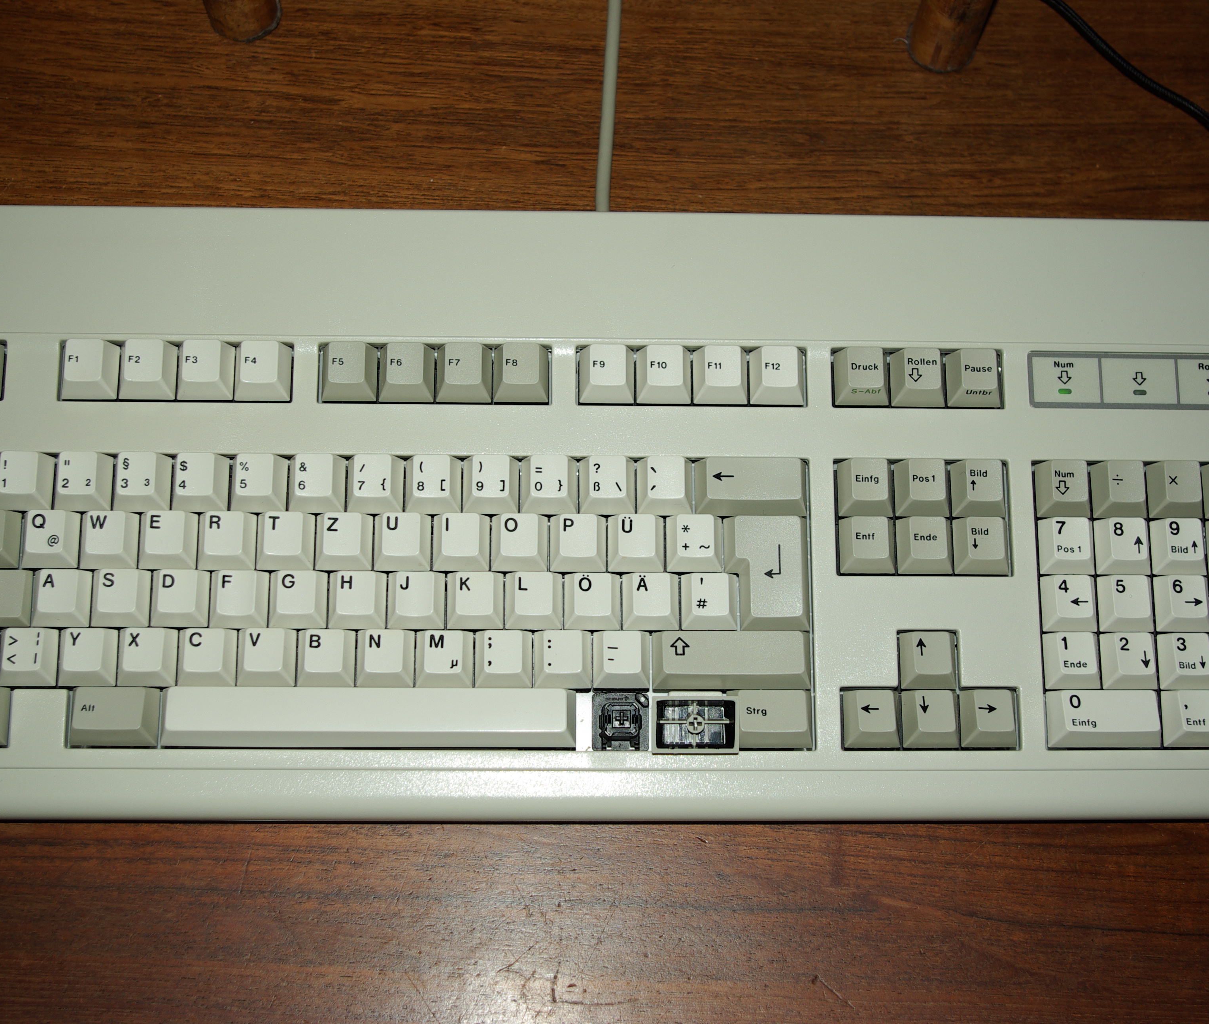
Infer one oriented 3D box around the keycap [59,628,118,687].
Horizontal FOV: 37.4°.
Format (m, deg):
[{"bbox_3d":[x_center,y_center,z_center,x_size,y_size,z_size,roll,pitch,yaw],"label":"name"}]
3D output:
[{"bbox_3d":[-0.166,0.046,0.571,0.018,0.008,0.018,0,79,-2],"label":"keycap"}]

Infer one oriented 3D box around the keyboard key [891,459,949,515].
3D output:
[{"bbox_3d":[0.106,-0.008,0.591,0.018,0.009,0.018,0,79,-2],"label":"keyboard key"}]

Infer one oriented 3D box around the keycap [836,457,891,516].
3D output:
[{"bbox_3d":[0.087,-0.008,0.592,0.018,0.009,0.018,0,79,-2],"label":"keycap"}]

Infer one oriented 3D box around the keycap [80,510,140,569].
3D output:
[{"bbox_3d":[-0.161,0.009,0.579,0.018,0.008,0.018,0,79,-2],"label":"keycap"}]

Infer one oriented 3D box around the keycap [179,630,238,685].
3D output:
[{"bbox_3d":[-0.127,0.046,0.572,0.018,0.008,0.018,0,79,-2],"label":"keycap"}]

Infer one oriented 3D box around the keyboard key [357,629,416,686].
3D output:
[{"bbox_3d":[-0.070,0.047,0.574,0.018,0.008,0.018,0,79,-2],"label":"keyboard key"}]

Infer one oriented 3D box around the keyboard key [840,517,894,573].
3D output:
[{"bbox_3d":[0.087,0.010,0.587,0.018,0.008,0.018,0,79,-2],"label":"keyboard key"}]

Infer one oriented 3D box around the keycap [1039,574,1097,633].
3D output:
[{"bbox_3d":[0.154,0.030,0.588,0.018,0.007,0.018,0,79,-2],"label":"keycap"}]

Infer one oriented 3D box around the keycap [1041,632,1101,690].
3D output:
[{"bbox_3d":[0.154,0.048,0.584,0.018,0.008,0.018,0,79,-2],"label":"keycap"}]

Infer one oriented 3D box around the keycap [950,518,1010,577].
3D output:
[{"bbox_3d":[0.125,0.011,0.590,0.018,0.008,0.018,0,79,-2],"label":"keycap"}]

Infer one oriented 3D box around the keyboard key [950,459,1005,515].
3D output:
[{"bbox_3d":[0.125,-0.008,0.593,0.018,0.009,0.018,0,79,-2],"label":"keyboard key"}]

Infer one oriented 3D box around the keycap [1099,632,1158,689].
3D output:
[{"bbox_3d":[0.172,0.048,0.583,0.018,0.008,0.018,0,79,-2],"label":"keycap"}]

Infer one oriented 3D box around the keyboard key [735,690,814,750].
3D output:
[{"bbox_3d":[0.053,0.066,0.576,0.028,0.008,0.018,0,79,-2],"label":"keyboard key"}]

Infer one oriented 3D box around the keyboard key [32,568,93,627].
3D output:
[{"bbox_3d":[-0.175,0.027,0.574,0.018,0.008,0.018,0,79,-2],"label":"keyboard key"}]

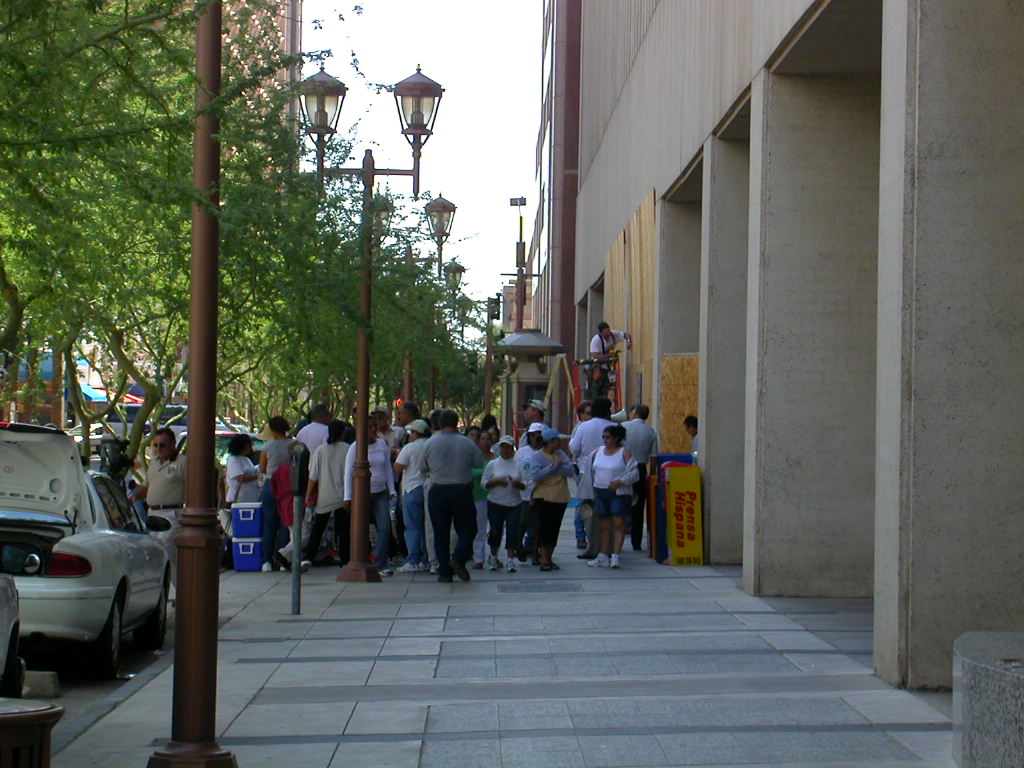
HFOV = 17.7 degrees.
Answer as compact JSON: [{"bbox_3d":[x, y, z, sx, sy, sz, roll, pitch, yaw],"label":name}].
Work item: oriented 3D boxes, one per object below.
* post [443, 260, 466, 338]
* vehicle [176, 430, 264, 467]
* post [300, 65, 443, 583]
[{"bbox_3d":[-1.859,-0.174,72.800,1.480,5.310,0.490,1,-1,-1],"label":"post"},{"bbox_3d":[-3.876,1.476,45.453,1.770,1.600,4.500,1,-1,-1],"label":"vehicle"},{"bbox_3d":[-1.509,-0.626,33.800,1.480,5.310,0.490,1,-1,-1],"label":"post"}]

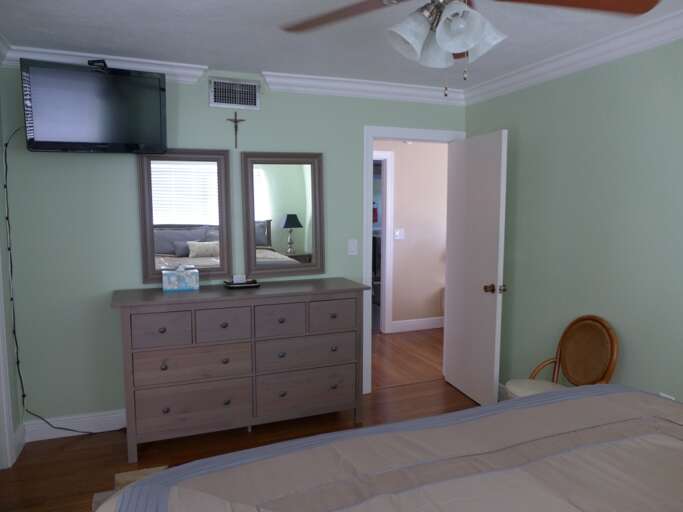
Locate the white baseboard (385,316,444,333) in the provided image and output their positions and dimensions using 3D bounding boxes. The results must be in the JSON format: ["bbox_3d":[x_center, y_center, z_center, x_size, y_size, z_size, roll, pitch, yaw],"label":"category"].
[{"bbox_3d":[0.931,0.858,5.856,0.800,0.143,0.020,-2,6,-20],"label":"white baseboard"}]

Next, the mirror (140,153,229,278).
[{"bbox_3d":[-1.054,-0.272,3.229,0.592,0.902,0.035,-2,7,-20],"label":"mirror"}]

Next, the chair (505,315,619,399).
[{"bbox_3d":[1.251,0.787,2.794,0.500,0.865,0.450,-2,6,-16],"label":"chair"}]

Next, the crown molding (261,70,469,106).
[{"bbox_3d":[0.243,-1.257,3.592,1.703,0.108,0.070,-2,7,-20],"label":"crown molding"}]

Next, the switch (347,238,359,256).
[{"bbox_3d":[0.090,-0.063,3.693,0.080,0.122,0.014,-2,7,-20],"label":"switch"}]

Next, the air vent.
[{"bbox_3d":[-0.740,-1.123,3.300,0.348,0.193,0.025,-2,6,-20],"label":"air vent"}]

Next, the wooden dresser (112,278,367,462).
[{"bbox_3d":[-0.633,0.700,3.224,1.600,0.958,0.502,-2,6,-20],"label":"wooden dresser"}]

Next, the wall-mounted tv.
[{"bbox_3d":[-1.426,-0.862,2.794,0.756,0.480,0.080,-9,25,-38],"label":"wall-mounted tv"}]

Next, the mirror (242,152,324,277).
[{"bbox_3d":[-0.419,-0.301,3.488,0.602,0.899,0.030,-2,6,-20],"label":"mirror"}]

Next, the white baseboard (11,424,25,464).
[{"bbox_3d":[-1.981,1.146,2.894,0.018,0.135,0.270,-2,7,-20],"label":"white baseboard"}]

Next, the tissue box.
[{"bbox_3d":[-1.072,0.159,3.166,0.225,0.132,0.120,-2,6,-20],"label":"tissue box"}]

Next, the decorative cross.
[{"bbox_3d":[-0.736,-0.879,3.319,0.135,0.250,0.025,-2,6,-20],"label":"decorative cross"}]

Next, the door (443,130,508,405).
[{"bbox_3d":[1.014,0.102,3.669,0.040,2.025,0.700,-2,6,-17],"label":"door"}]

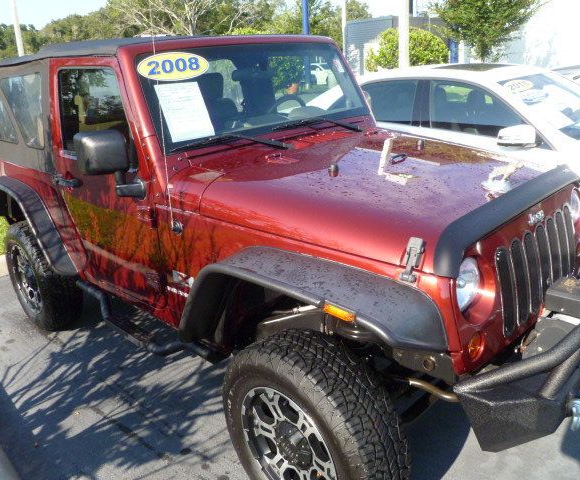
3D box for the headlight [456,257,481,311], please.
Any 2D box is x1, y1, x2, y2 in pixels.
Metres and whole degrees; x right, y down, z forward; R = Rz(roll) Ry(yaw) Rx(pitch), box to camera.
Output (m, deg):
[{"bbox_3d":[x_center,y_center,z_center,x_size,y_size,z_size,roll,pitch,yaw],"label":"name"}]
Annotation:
[{"bbox_3d":[0.527,0.128,1.616,0.100,0.184,0.184,15,27,42],"label":"headlight"}]

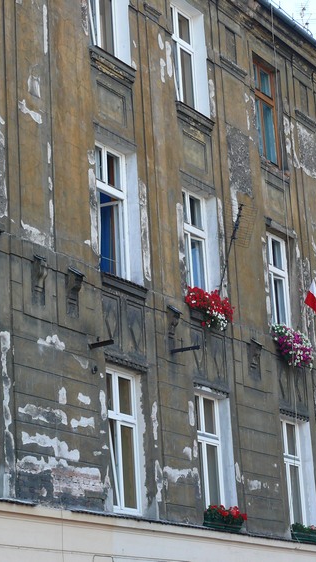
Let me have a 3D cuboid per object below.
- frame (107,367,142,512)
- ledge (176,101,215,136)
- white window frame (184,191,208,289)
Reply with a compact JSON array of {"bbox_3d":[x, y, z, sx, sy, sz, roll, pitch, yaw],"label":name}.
[{"bbox_3d":[-0.600,2.343,20.880,0.130,2.098,1.057,-13,-19,29],"label":"frame"},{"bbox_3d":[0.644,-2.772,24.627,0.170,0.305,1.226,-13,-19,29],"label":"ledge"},{"bbox_3d":[0.516,-0.529,24.001,0.127,1.984,1.075,-14,-20,31],"label":"white window frame"}]

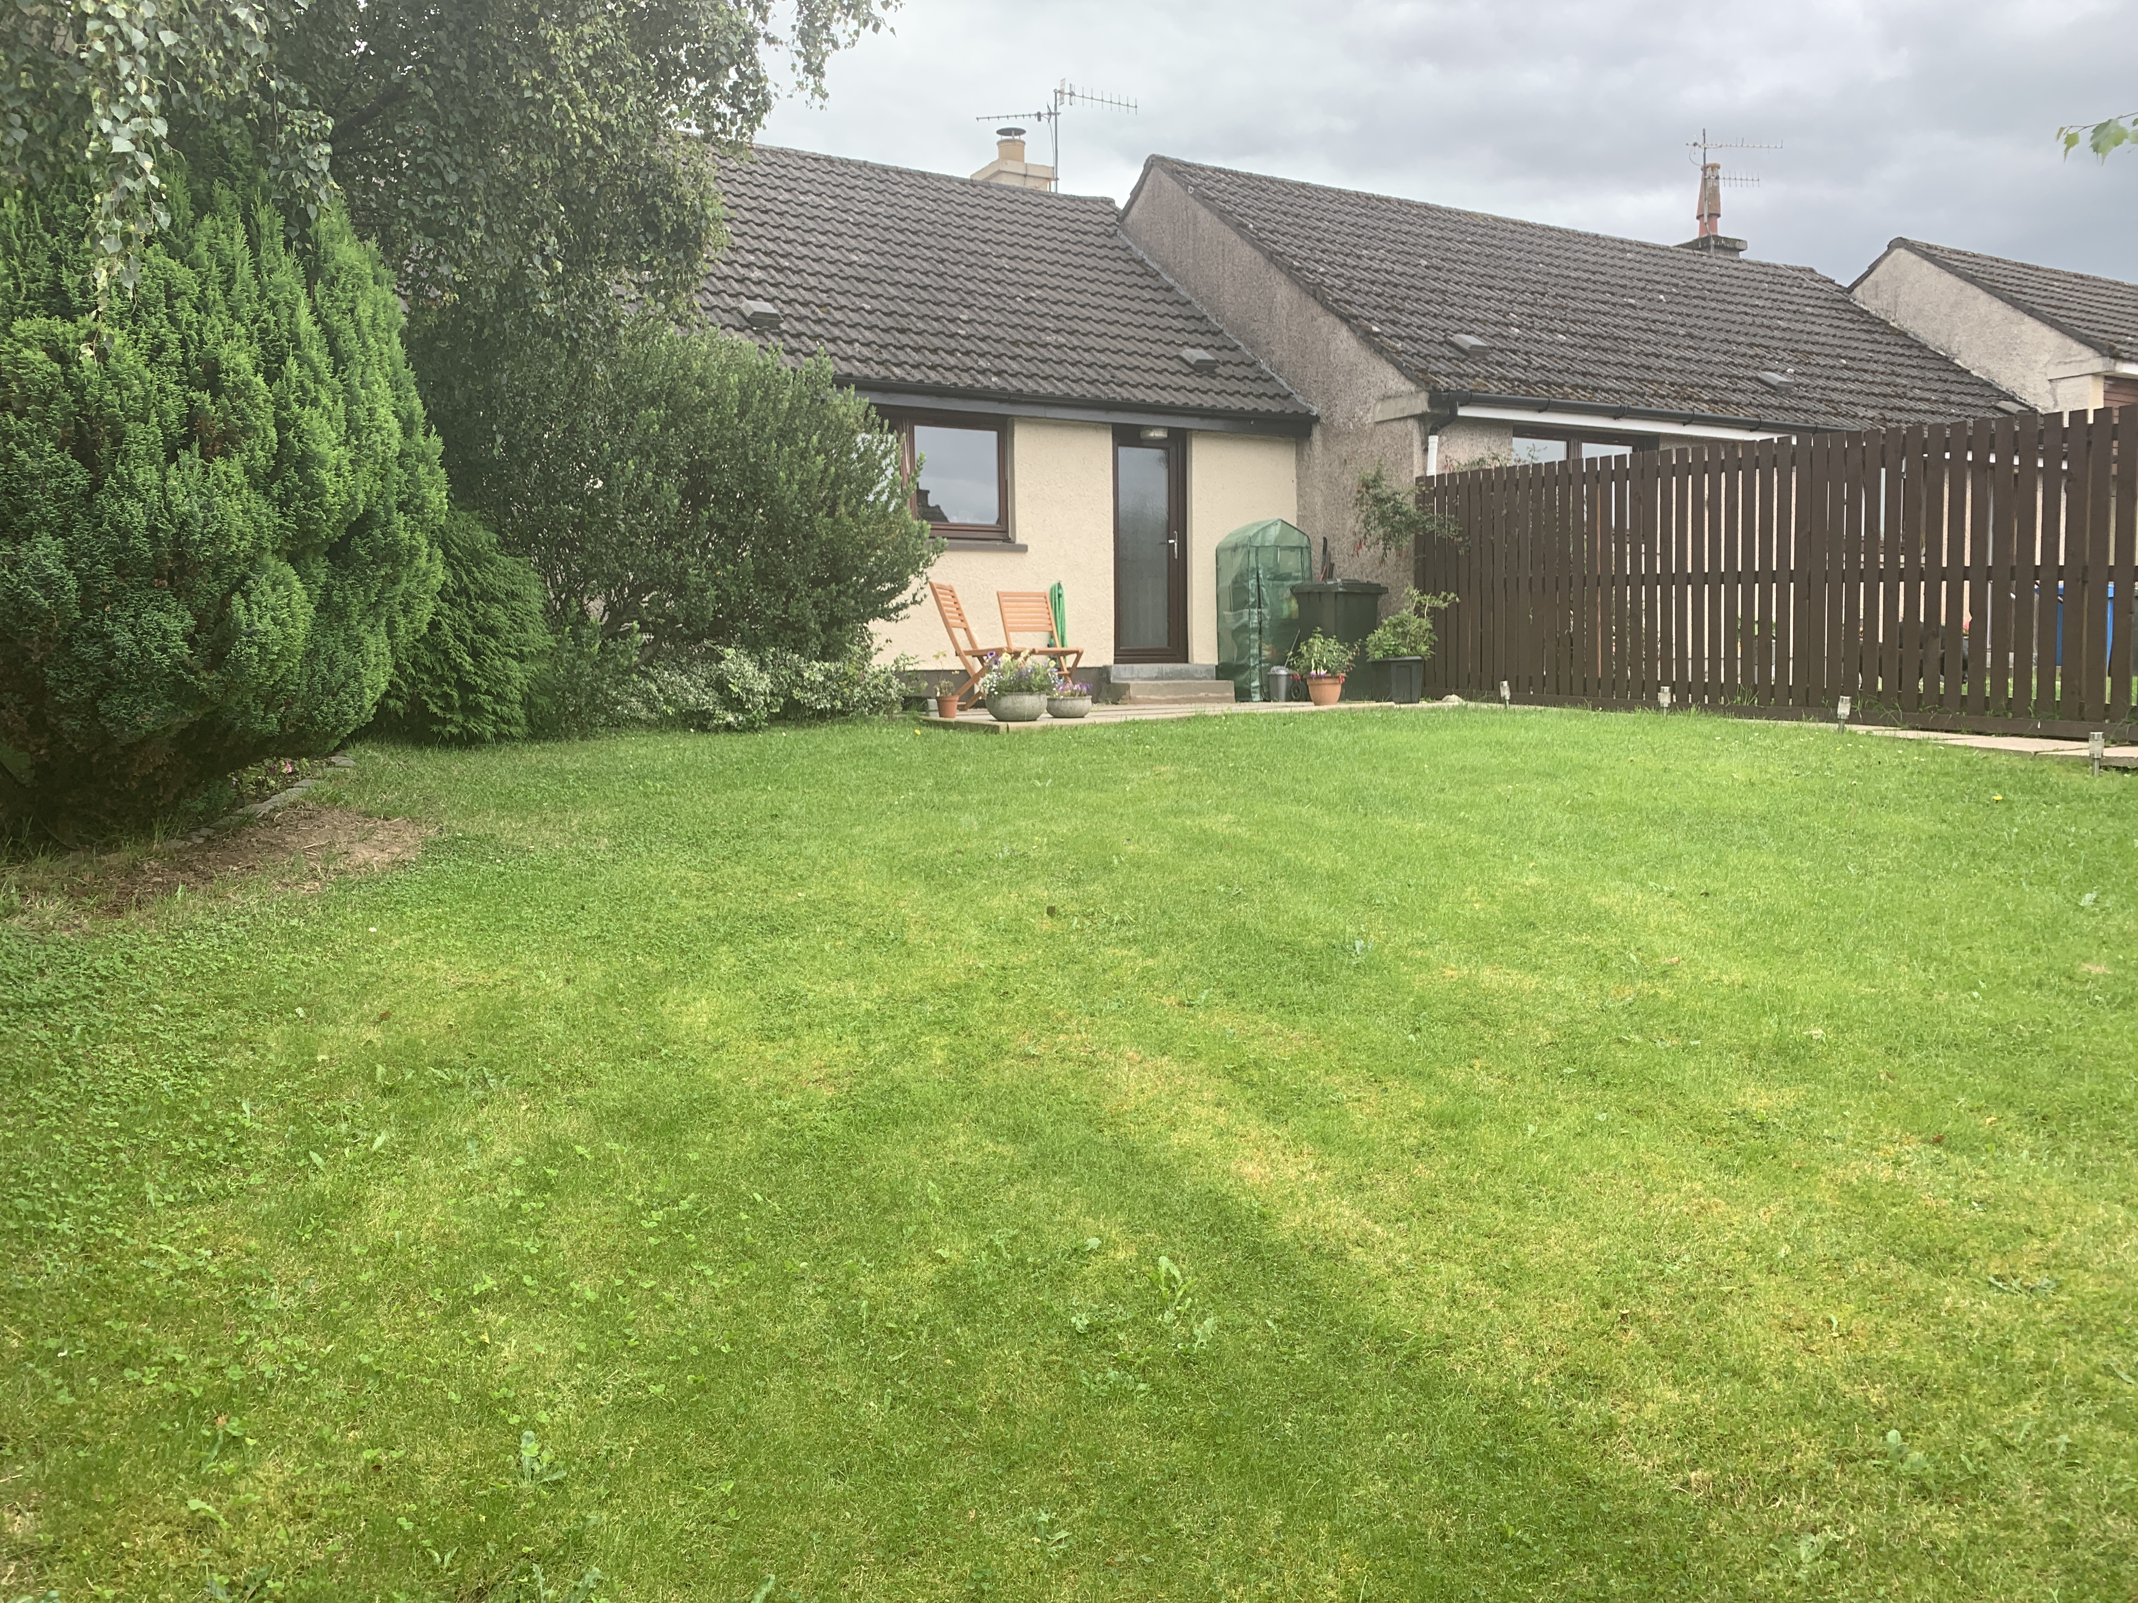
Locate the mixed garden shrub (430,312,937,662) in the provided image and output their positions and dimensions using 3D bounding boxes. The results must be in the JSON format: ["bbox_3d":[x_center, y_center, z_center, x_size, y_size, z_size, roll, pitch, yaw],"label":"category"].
[{"bbox_3d":[-2.538,-1.811,10.612,3.250,2.700,2.400,-3,5,-30],"label":"mixed garden shrub"}]

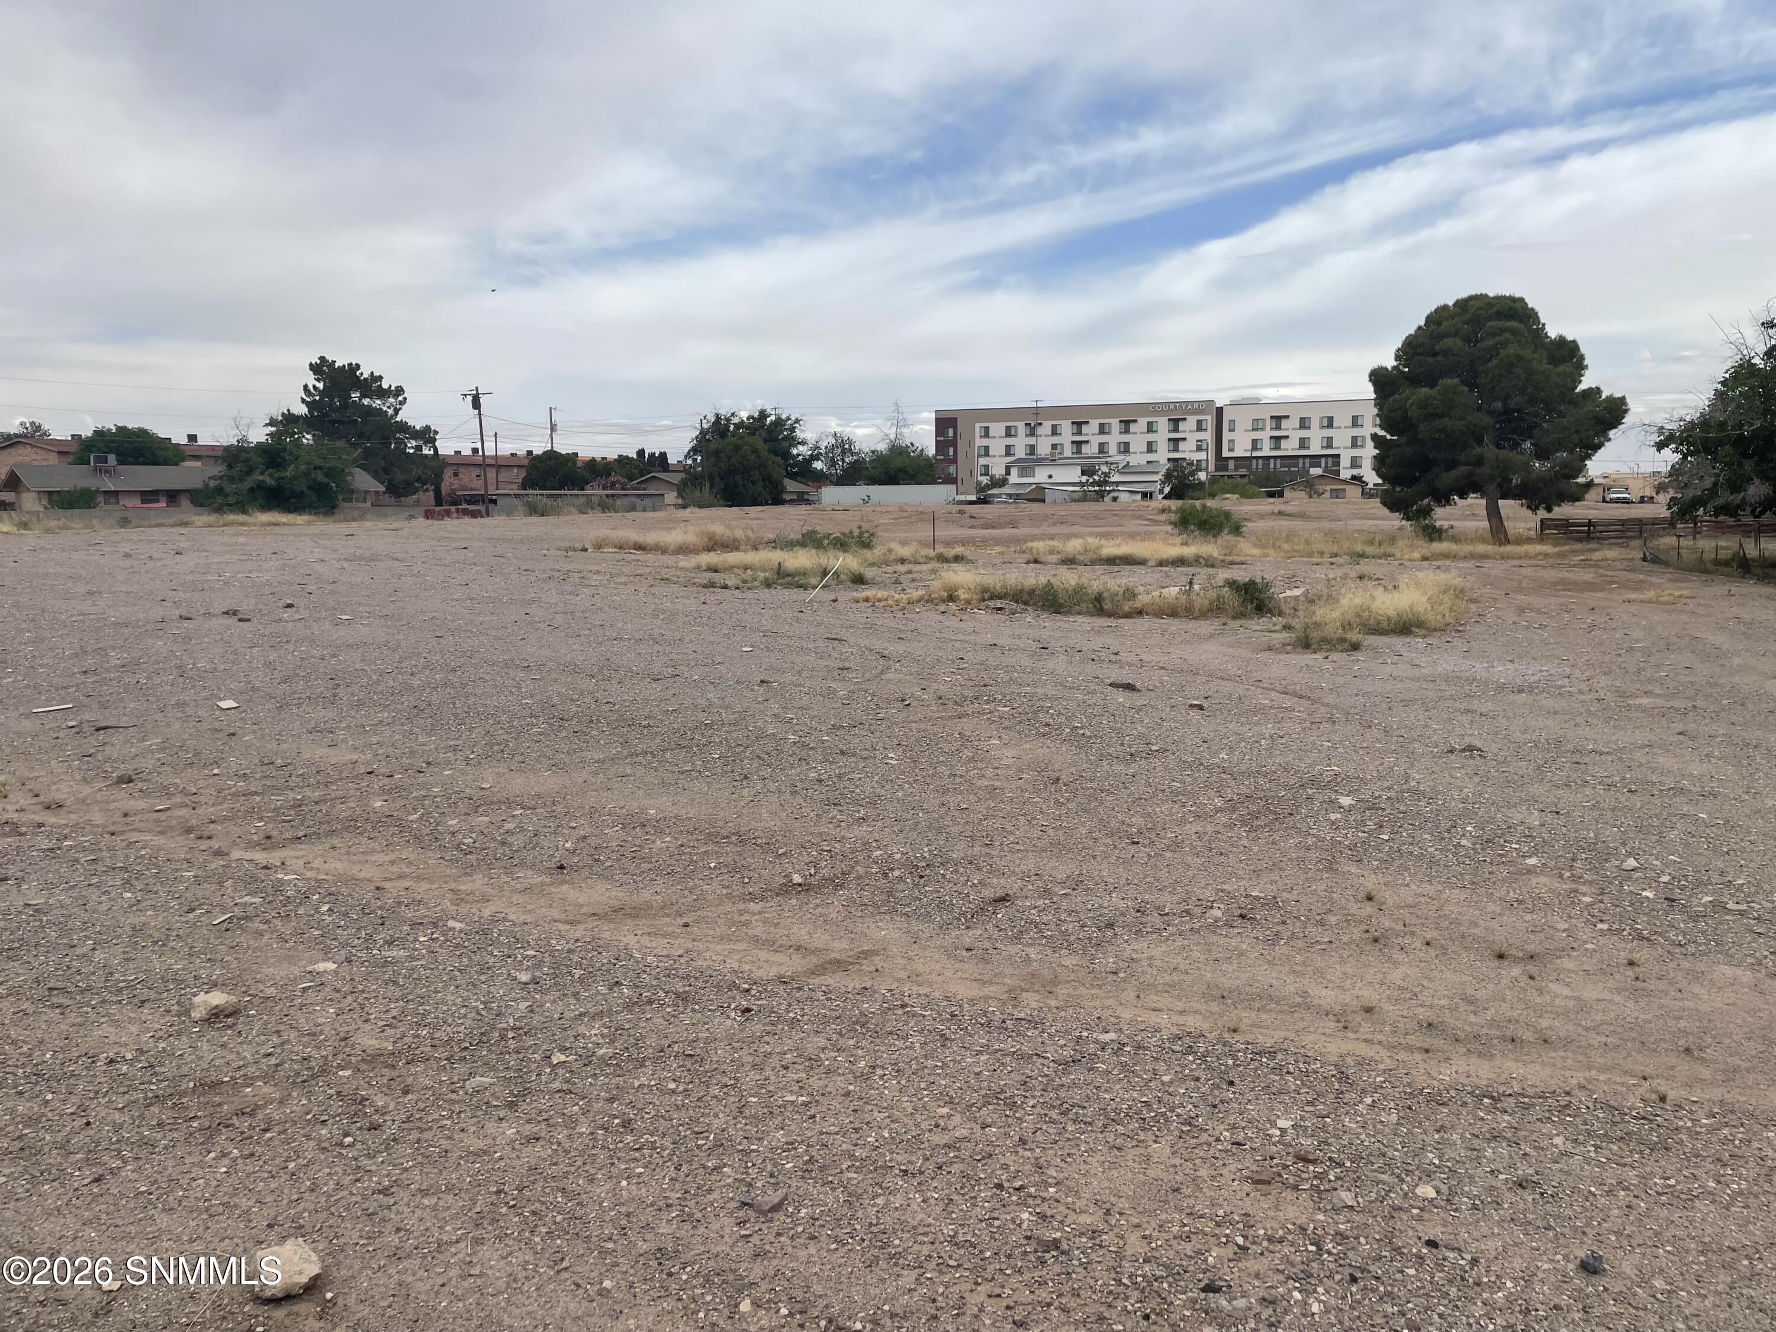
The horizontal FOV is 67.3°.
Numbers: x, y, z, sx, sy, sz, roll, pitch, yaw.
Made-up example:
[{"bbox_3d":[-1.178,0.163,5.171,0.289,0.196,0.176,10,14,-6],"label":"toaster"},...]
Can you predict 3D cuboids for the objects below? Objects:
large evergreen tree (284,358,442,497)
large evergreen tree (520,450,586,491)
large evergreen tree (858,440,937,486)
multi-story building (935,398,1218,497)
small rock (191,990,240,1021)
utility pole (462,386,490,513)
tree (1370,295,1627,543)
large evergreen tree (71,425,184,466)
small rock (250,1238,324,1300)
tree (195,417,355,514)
[{"bbox_3d":[-43.953,-19.430,112.814,12.251,13.314,11.026,-3,8,-21],"label":"large evergreen tree"},{"bbox_3d":[-30.046,-16.703,120.349,5.690,5.705,5.406,-2,7,-14],"label":"large evergreen tree"},{"bbox_3d":[1.249,-24.085,165.469,9.439,7.667,8.967,-1,7,1],"label":"large evergreen tree"},{"bbox_3d":[32.469,-35.283,223.468,45.657,15.300,18.000,2,7,20],"label":"multi-story building"},{"bbox_3d":[-2.109,1.067,4.179,0.133,0.073,0.113,-4,8,-28],"label":"small rock"},{"bbox_3d":[-31.046,-16.324,101.597,2.400,9.763,0.550,-1,7,0],"label":"utility pole"},{"bbox_3d":[25.694,-10.412,56.637,9.799,10.418,9.309,2,8,24],"label":"tree"},{"bbox_3d":[-62.652,-16.013,110.473,8.052,7.735,7.649,-5,8,-29],"label":"large evergreen tree"},{"bbox_3d":[-1.220,1.227,2.713,0.125,0.090,0.107,-4,8,-26],"label":"small rock"},{"bbox_3d":[-41.382,-13.479,90.410,9.864,6.699,8.385,-4,8,-24],"label":"tree"}]

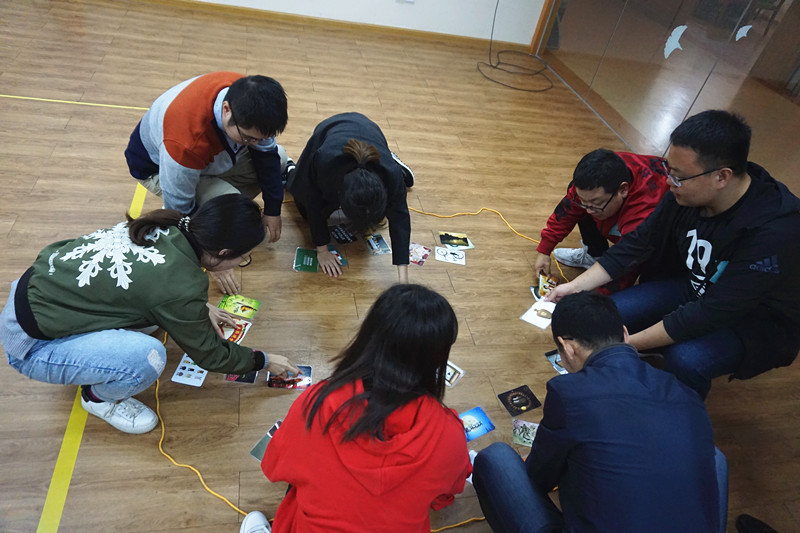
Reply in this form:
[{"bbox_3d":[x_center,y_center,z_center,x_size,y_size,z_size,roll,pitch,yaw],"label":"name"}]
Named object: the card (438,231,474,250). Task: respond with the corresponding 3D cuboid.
[{"bbox_3d":[0.293,-0.136,2.745,0.164,0.004,0.111,4,40,-11],"label":"card"}]

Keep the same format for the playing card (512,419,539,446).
[{"bbox_3d":[0.480,0.606,1.914,0.149,0.004,0.103,11,39,-3],"label":"playing card"}]

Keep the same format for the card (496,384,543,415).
[{"bbox_3d":[0.456,0.509,2.022,0.147,0.004,0.102,-12,45,-27],"label":"card"}]

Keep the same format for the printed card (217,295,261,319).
[{"bbox_3d":[-0.639,0.156,2.128,0.146,0.004,0.100,15,39,1],"label":"printed card"}]

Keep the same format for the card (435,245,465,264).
[{"bbox_3d":[0.250,-0.051,2.631,0.151,0.004,0.108,10,39,-4],"label":"card"}]

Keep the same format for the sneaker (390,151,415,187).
[{"bbox_3d":[-0.025,-0.552,3.022,0.100,0.095,0.260,-17,71,-37],"label":"sneaker"}]

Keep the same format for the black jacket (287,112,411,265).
[{"bbox_3d":[-0.250,-0.454,2.529,0.540,0.450,0.840,2,41,-14],"label":"black jacket"}]

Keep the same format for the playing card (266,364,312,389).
[{"bbox_3d":[-0.392,0.397,1.913,0.149,0.004,0.103,4,40,-11],"label":"playing card"}]

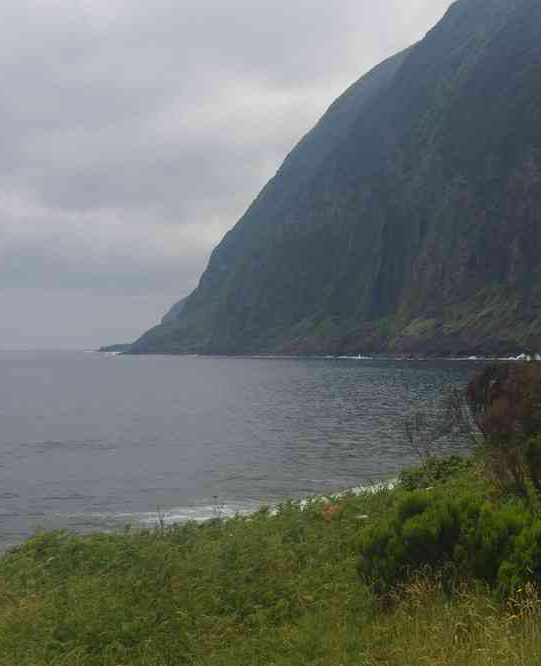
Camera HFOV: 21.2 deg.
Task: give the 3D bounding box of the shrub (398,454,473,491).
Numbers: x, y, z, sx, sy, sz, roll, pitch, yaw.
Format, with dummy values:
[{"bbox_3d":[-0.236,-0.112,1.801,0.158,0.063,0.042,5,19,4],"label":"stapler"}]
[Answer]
[{"bbox_3d":[2.001,1.704,17.500,0.920,0.480,0.800,0,-1,0],"label":"shrub"}]

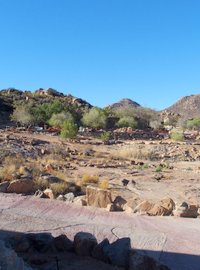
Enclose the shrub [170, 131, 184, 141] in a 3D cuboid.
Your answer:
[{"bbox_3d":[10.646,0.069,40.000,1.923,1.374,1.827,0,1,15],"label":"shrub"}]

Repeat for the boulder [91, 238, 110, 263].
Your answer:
[{"bbox_3d":[0.013,1.530,3.850,0.251,0.301,0.226,0,1,0],"label":"boulder"}]

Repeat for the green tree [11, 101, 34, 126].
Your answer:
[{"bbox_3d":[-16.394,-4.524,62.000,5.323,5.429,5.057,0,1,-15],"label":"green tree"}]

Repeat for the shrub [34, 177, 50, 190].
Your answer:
[{"bbox_3d":[-1.975,1.683,10.000,0.549,0.515,0.522,0,2,0],"label":"shrub"}]

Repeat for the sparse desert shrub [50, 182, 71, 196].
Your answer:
[{"bbox_3d":[-1.051,1.476,7.850,0.566,0.405,0.509,0,1,-8],"label":"sparse desert shrub"}]

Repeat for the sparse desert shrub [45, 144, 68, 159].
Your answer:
[{"bbox_3d":[-2.988,1.133,20.000,1.648,0.962,1.319,0,2,0],"label":"sparse desert shrub"}]

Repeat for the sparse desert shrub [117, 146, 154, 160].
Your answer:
[{"bbox_3d":[2.475,1.290,20.300,2.649,0.976,1.589,0,2,0],"label":"sparse desert shrub"}]

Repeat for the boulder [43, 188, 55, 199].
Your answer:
[{"bbox_3d":[-1.322,1.522,7.511,0.297,0.250,0.252,0,1,-10],"label":"boulder"}]

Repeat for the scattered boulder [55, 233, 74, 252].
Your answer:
[{"bbox_3d":[-0.461,1.408,3.780,0.260,0.200,0.230,0,1,-3],"label":"scattered boulder"}]

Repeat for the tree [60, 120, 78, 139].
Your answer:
[{"bbox_3d":[-4.923,-0.807,47.000,2.905,3.067,2.905,0,2,0],"label":"tree"}]

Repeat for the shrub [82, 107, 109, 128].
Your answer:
[{"bbox_3d":[-1.004,-3.906,65.000,5.800,4.900,5.400,0,1,0],"label":"shrub"}]

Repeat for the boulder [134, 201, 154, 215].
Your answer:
[{"bbox_3d":[0.852,1.419,5.700,0.370,0.240,0.300,0,1,4],"label":"boulder"}]

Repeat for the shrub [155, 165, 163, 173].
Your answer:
[{"bbox_3d":[2.442,1.398,12.155,0.334,0.324,0.317,0,1,11],"label":"shrub"}]

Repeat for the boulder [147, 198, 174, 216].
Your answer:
[{"bbox_3d":[1.179,1.402,5.630,0.500,0.290,0.380,0,1,6],"label":"boulder"}]

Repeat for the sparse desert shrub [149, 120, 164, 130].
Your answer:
[{"bbox_3d":[12.418,-2.088,64.000,3.516,2.198,3.165,0,2,0],"label":"sparse desert shrub"}]

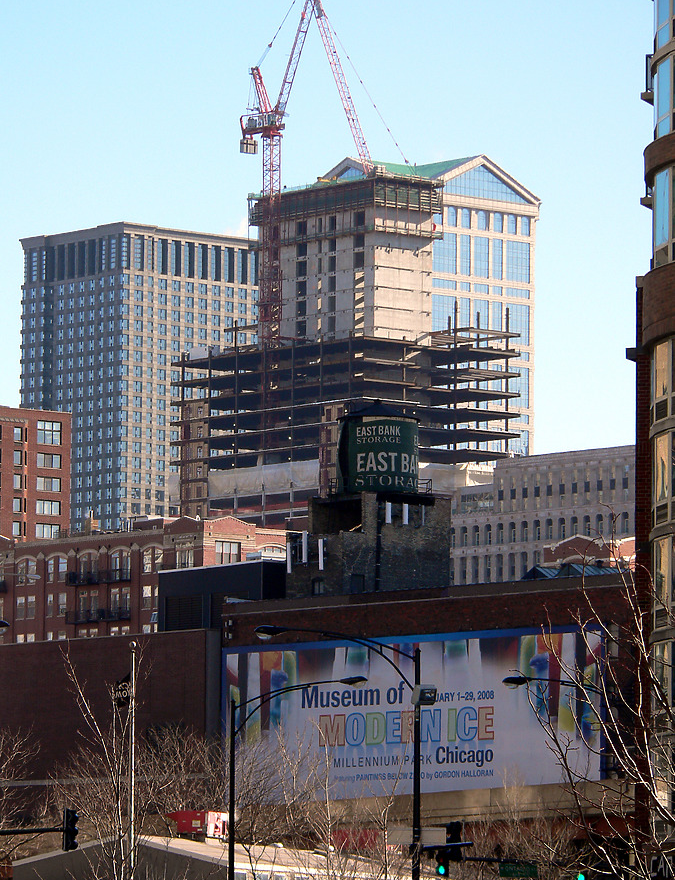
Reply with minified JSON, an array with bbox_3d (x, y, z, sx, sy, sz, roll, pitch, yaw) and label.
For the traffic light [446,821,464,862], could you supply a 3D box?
[{"bbox_3d":[3.124,10.730,134.000,0.400,1.070,0.360,-1,-7,18],"label":"traffic light"}]

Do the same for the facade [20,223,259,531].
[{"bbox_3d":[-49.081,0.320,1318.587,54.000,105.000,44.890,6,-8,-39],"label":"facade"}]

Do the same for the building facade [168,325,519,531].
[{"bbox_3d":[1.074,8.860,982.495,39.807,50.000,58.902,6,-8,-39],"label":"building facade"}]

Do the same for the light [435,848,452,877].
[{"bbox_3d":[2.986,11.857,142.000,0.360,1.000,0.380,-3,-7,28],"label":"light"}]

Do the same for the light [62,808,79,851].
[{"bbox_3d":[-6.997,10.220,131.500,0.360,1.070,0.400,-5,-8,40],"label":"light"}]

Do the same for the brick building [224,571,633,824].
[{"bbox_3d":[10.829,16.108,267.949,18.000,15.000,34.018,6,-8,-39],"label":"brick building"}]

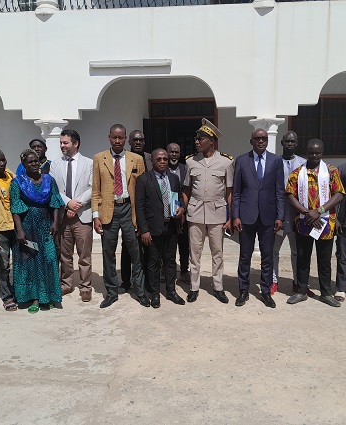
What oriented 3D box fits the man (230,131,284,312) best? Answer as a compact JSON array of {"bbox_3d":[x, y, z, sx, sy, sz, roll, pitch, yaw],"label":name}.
[{"bbox_3d":[0.887,0.042,4.423,0.531,1.806,0.360,1,5,8],"label":"man"}]

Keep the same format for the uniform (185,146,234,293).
[{"bbox_3d":[0.388,0.102,4.536,0.531,1.512,0.320,0,5,5],"label":"uniform"}]

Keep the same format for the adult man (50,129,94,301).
[{"bbox_3d":[-1.079,0.030,4.590,0.490,1.824,0.350,-1,6,-7],"label":"adult man"}]

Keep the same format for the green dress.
[{"bbox_3d":[-1.365,0.275,4.318,0.510,1.336,0.370,-2,6,-14],"label":"green dress"}]

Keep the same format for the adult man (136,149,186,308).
[{"bbox_3d":[-0.129,0.150,4.408,0.500,1.611,0.340,-2,6,-16],"label":"adult man"}]

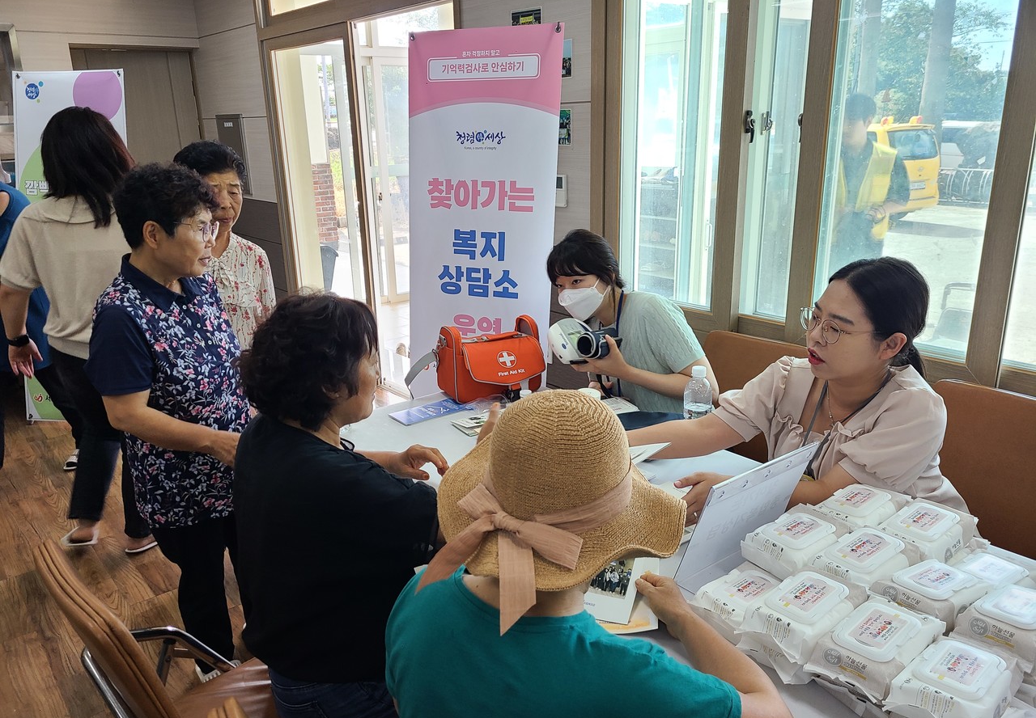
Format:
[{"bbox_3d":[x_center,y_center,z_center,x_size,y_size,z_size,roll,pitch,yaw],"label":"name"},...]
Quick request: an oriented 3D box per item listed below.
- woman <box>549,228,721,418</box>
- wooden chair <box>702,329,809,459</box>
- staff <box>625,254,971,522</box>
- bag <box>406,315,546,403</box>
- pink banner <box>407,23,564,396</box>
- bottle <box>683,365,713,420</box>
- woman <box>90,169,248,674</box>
[{"bbox_3d":[0.371,0.198,2.348,0.520,1.200,0.560,9,21,31],"label":"woman"},{"bbox_3d":[0.567,0.443,2.091,0.580,0.890,0.540,-18,24,-41],"label":"wooden chair"},{"bbox_3d":[0.651,0.360,1.790,0.620,1.240,0.620,13,23,38],"label":"staff"},{"bbox_3d":[-0.107,-0.023,2.270,0.310,0.250,0.170,-8,19,-18],"label":"bag"},{"bbox_3d":[-0.144,-0.158,2.647,0.600,1.800,0.100,13,19,33],"label":"pink banner"},{"bbox_3d":[0.429,0.113,1.862,0.066,0.210,0.066,-2,18,1],"label":"bottle"},{"bbox_3d":[-0.857,0.222,2.030,0.400,1.455,0.480,3,19,14],"label":"woman"}]

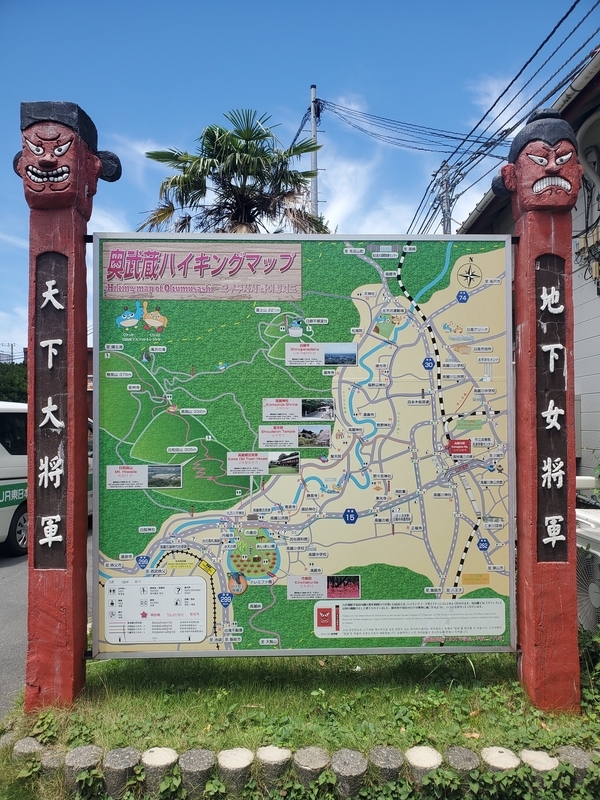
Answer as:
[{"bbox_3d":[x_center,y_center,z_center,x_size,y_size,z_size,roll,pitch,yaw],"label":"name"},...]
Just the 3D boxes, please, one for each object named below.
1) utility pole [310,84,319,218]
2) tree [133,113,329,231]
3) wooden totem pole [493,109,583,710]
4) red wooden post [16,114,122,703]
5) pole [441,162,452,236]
[{"bbox_3d":[0.376,-3.118,15.417,0.260,10.041,0.260,0,-1,0],"label":"utility pole"},{"bbox_3d":[-0.855,-1.095,8.152,2.550,5.766,2.450,0,-1,0],"label":"tree"},{"bbox_3d":[1.263,0.039,3.114,0.460,3.055,0.330,0,-1,-1],"label":"wooden totem pole"},{"bbox_3d":[-1.207,0.039,3.064,0.550,3.053,0.320,0,-1,-1],"label":"red wooden post"},{"bbox_3d":[5.141,-3.198,20.915,0.380,10.345,0.380,0,-1,0],"label":"pole"}]

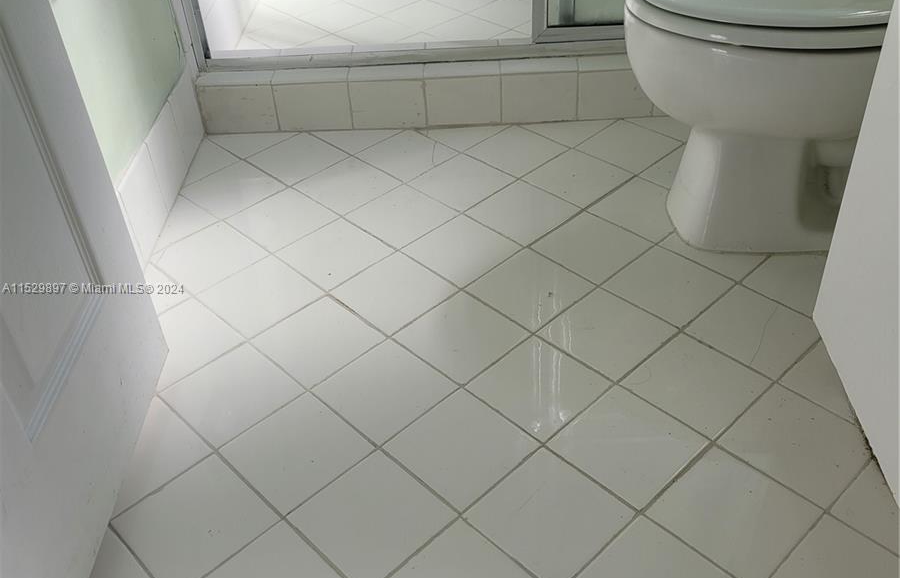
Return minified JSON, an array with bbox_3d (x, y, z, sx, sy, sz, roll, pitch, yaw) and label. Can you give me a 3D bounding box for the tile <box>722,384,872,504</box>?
[{"bbox_3d":[0.449,0.199,1.158,0.148,0.009,0.148,-33,47,-32],"label":"tile"}]

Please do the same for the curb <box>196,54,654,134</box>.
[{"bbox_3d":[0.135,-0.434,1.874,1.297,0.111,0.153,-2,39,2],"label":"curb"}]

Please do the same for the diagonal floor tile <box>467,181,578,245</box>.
[{"bbox_3d":[0.131,-0.132,1.593,0.151,0.009,0.151,-33,47,-32],"label":"diagonal floor tile"}]

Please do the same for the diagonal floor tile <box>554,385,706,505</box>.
[{"bbox_3d":[0.233,0.206,1.177,0.151,0.008,0.151,-33,47,-32],"label":"diagonal floor tile"}]

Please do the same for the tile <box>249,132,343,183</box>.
[{"bbox_3d":[-0.304,-0.263,1.794,0.151,0.008,0.151,-33,47,-32],"label":"tile"}]

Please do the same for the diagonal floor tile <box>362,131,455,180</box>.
[{"bbox_3d":[-0.083,-0.262,1.770,0.151,0.009,0.151,-33,47,-32],"label":"diagonal floor tile"}]

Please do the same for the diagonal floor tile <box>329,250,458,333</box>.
[{"bbox_3d":[-0.091,0.007,1.445,0.151,0.008,0.151,-33,47,-32],"label":"diagonal floor tile"}]

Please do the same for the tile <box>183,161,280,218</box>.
[{"bbox_3d":[-0.407,-0.185,1.697,0.148,0.009,0.148,-33,47,-32],"label":"tile"}]

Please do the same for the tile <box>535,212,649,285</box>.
[{"bbox_3d":[0.240,-0.068,1.518,0.151,0.009,0.151,-33,47,-32],"label":"tile"}]

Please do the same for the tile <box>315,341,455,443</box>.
[{"bbox_3d":[-0.094,0.145,1.275,0.151,0.008,0.151,-33,47,-32],"label":"tile"}]

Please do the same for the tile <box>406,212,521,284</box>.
[{"bbox_3d":[0.020,-0.065,1.526,0.151,0.008,0.151,-33,47,-32],"label":"tile"}]

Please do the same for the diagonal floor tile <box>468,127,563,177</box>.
[{"bbox_3d":[0.134,-0.268,1.762,0.151,0.009,0.151,-33,47,-32],"label":"diagonal floor tile"}]

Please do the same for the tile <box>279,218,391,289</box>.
[{"bbox_3d":[-0.198,-0.057,1.535,0.151,0.009,0.151,-33,47,-32],"label":"tile"}]

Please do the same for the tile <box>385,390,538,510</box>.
[{"bbox_3d":[0.015,0.210,1.173,0.151,0.009,0.151,-33,47,-32],"label":"tile"}]

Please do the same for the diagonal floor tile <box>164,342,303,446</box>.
[{"bbox_3d":[-0.307,0.149,1.273,0.148,0.009,0.148,-33,47,-32],"label":"diagonal floor tile"}]

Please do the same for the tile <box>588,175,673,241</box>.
[{"bbox_3d":[0.348,-0.138,1.586,0.148,0.009,0.148,-33,47,-32],"label":"tile"}]

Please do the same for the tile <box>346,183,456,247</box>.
[{"bbox_3d":[-0.088,-0.131,1.616,0.151,0.008,0.151,-33,47,-32],"label":"tile"}]

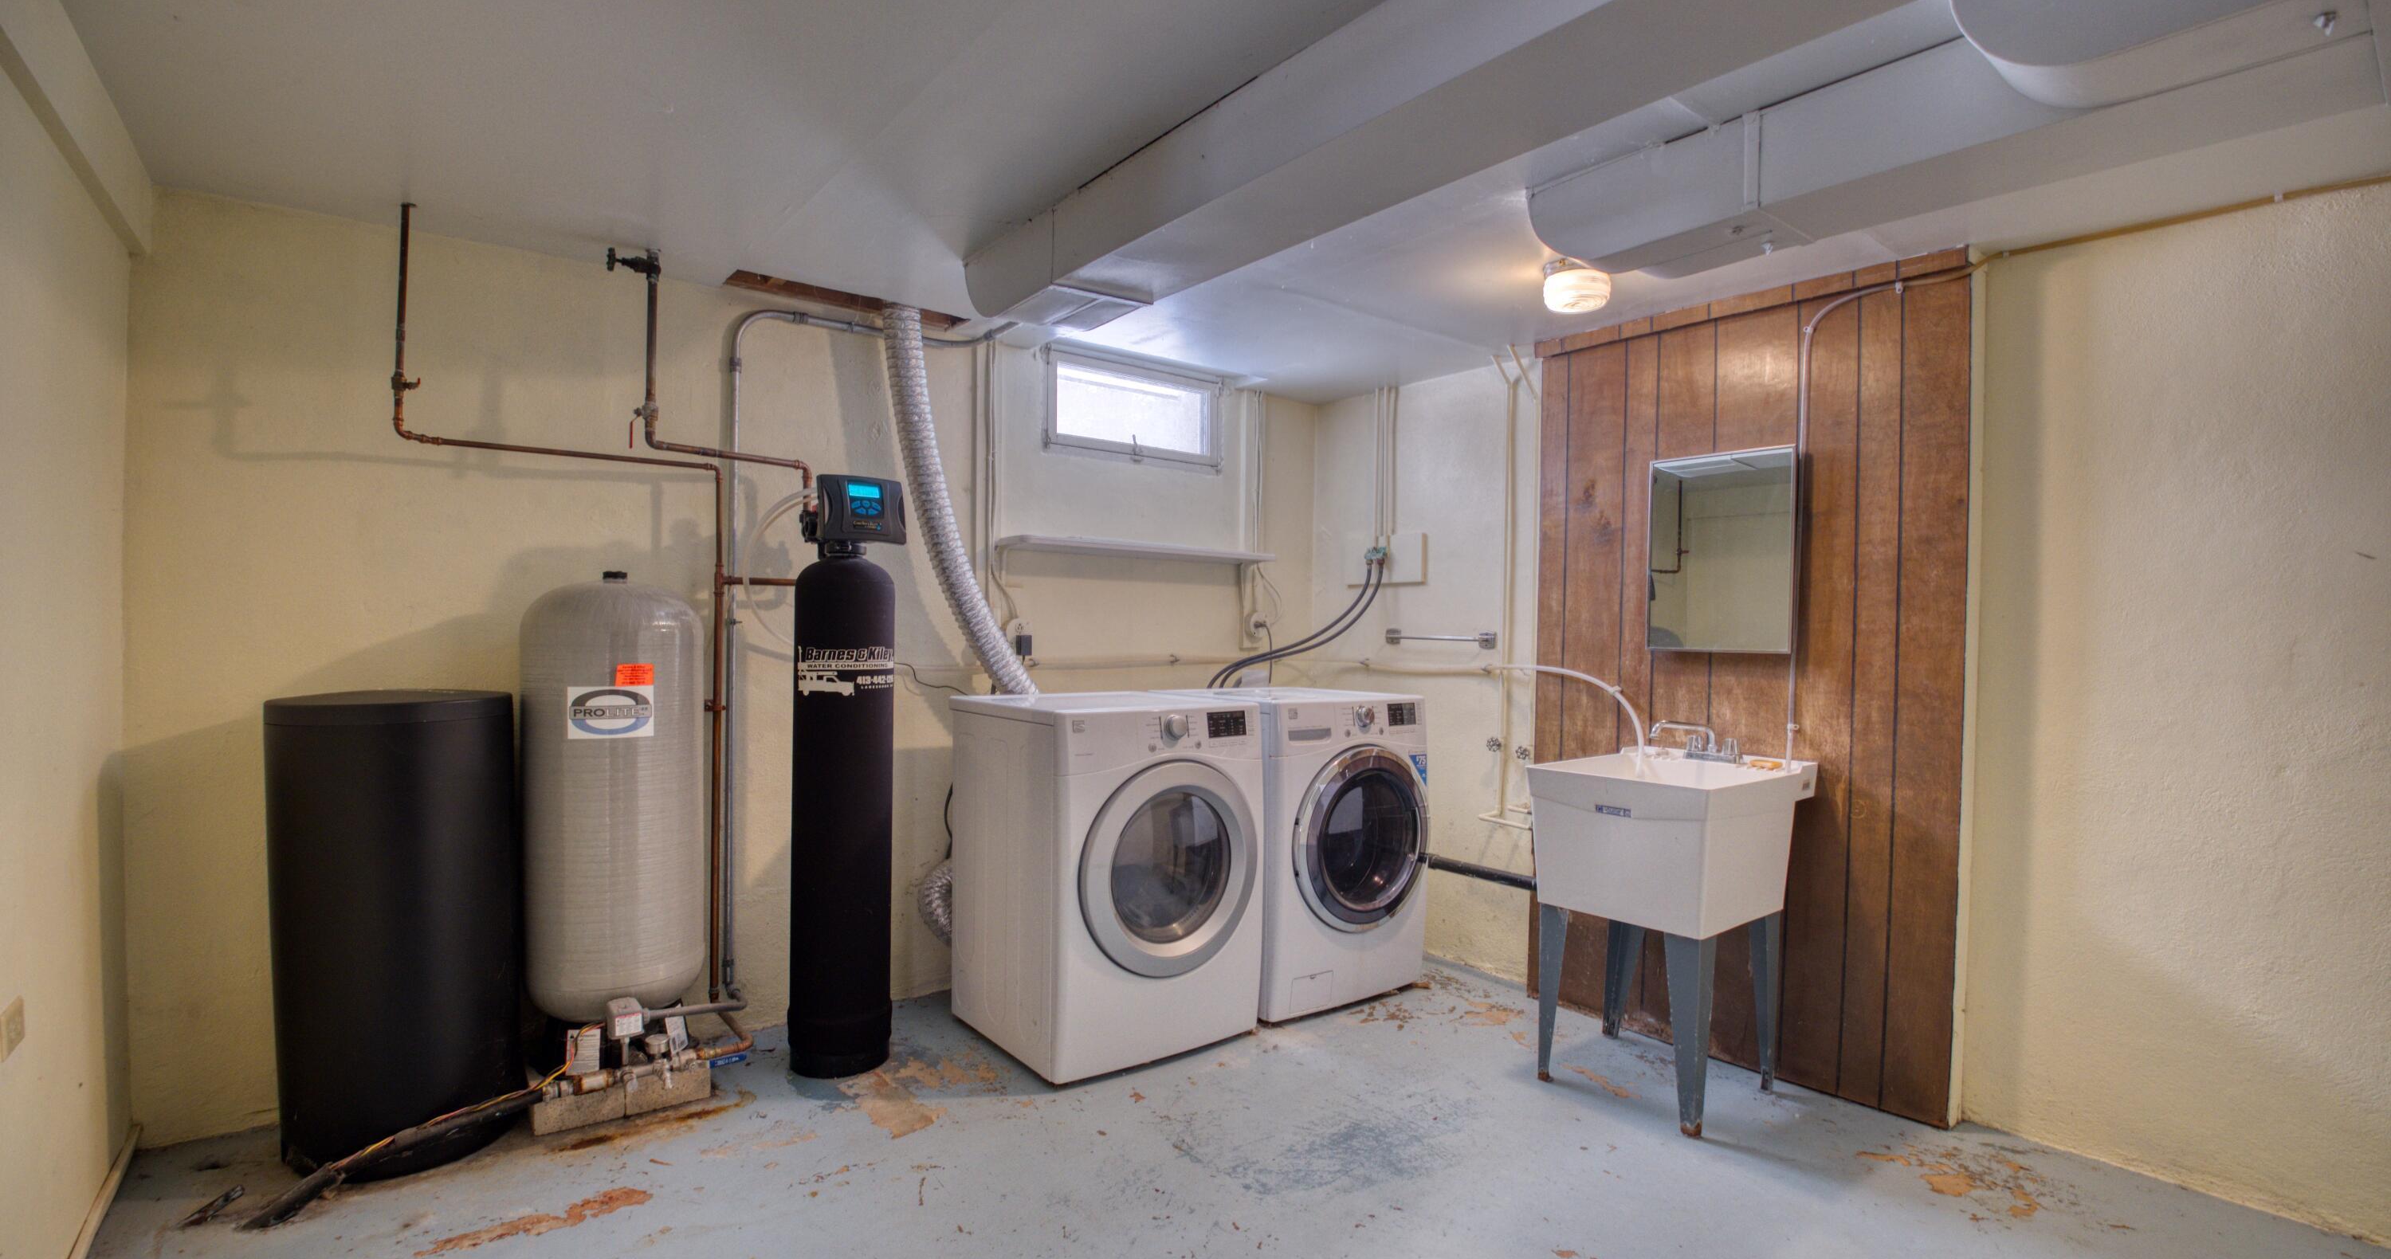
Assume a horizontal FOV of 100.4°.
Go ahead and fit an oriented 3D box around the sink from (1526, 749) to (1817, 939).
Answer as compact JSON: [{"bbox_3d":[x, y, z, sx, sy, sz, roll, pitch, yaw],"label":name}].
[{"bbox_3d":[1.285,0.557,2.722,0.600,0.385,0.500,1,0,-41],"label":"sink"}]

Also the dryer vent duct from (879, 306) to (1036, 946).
[{"bbox_3d":[-0.725,0.004,3.233,0.520,1.950,0.180,1,0,-34],"label":"dryer vent duct"}]

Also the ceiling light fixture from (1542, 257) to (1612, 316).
[{"bbox_3d":[1.020,-0.911,2.671,0.170,0.105,0.170,1,0,-41],"label":"ceiling light fixture"}]

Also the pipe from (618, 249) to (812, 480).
[{"bbox_3d":[-1.303,-0.717,2.742,0.450,0.580,0.090,1,0,-34],"label":"pipe"}]

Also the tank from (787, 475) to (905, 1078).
[{"bbox_3d":[-0.975,0.381,2.793,0.280,1.610,0.300,1,0,-34],"label":"tank"}]

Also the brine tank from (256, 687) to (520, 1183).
[{"bbox_3d":[-1.869,0.673,2.343,0.450,1.030,0.450,1,0,-34],"label":"brine tank"}]

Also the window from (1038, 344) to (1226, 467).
[{"bbox_3d":[-0.212,-0.793,3.681,0.755,0.360,0.080,1,0,-34],"label":"window"}]

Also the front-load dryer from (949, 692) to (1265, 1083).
[{"bbox_3d":[-0.274,0.719,3.093,0.686,0.980,0.720,1,0,-36],"label":"front-load dryer"}]

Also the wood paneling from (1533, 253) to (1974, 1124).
[{"bbox_3d":[1.531,0.143,2.925,0.060,2.170,1.150,1,0,-41],"label":"wood paneling"}]

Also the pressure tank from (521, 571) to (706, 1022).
[{"bbox_3d":[-1.490,0.446,2.570,0.410,1.180,0.410,1,0,-34],"label":"pressure tank"}]

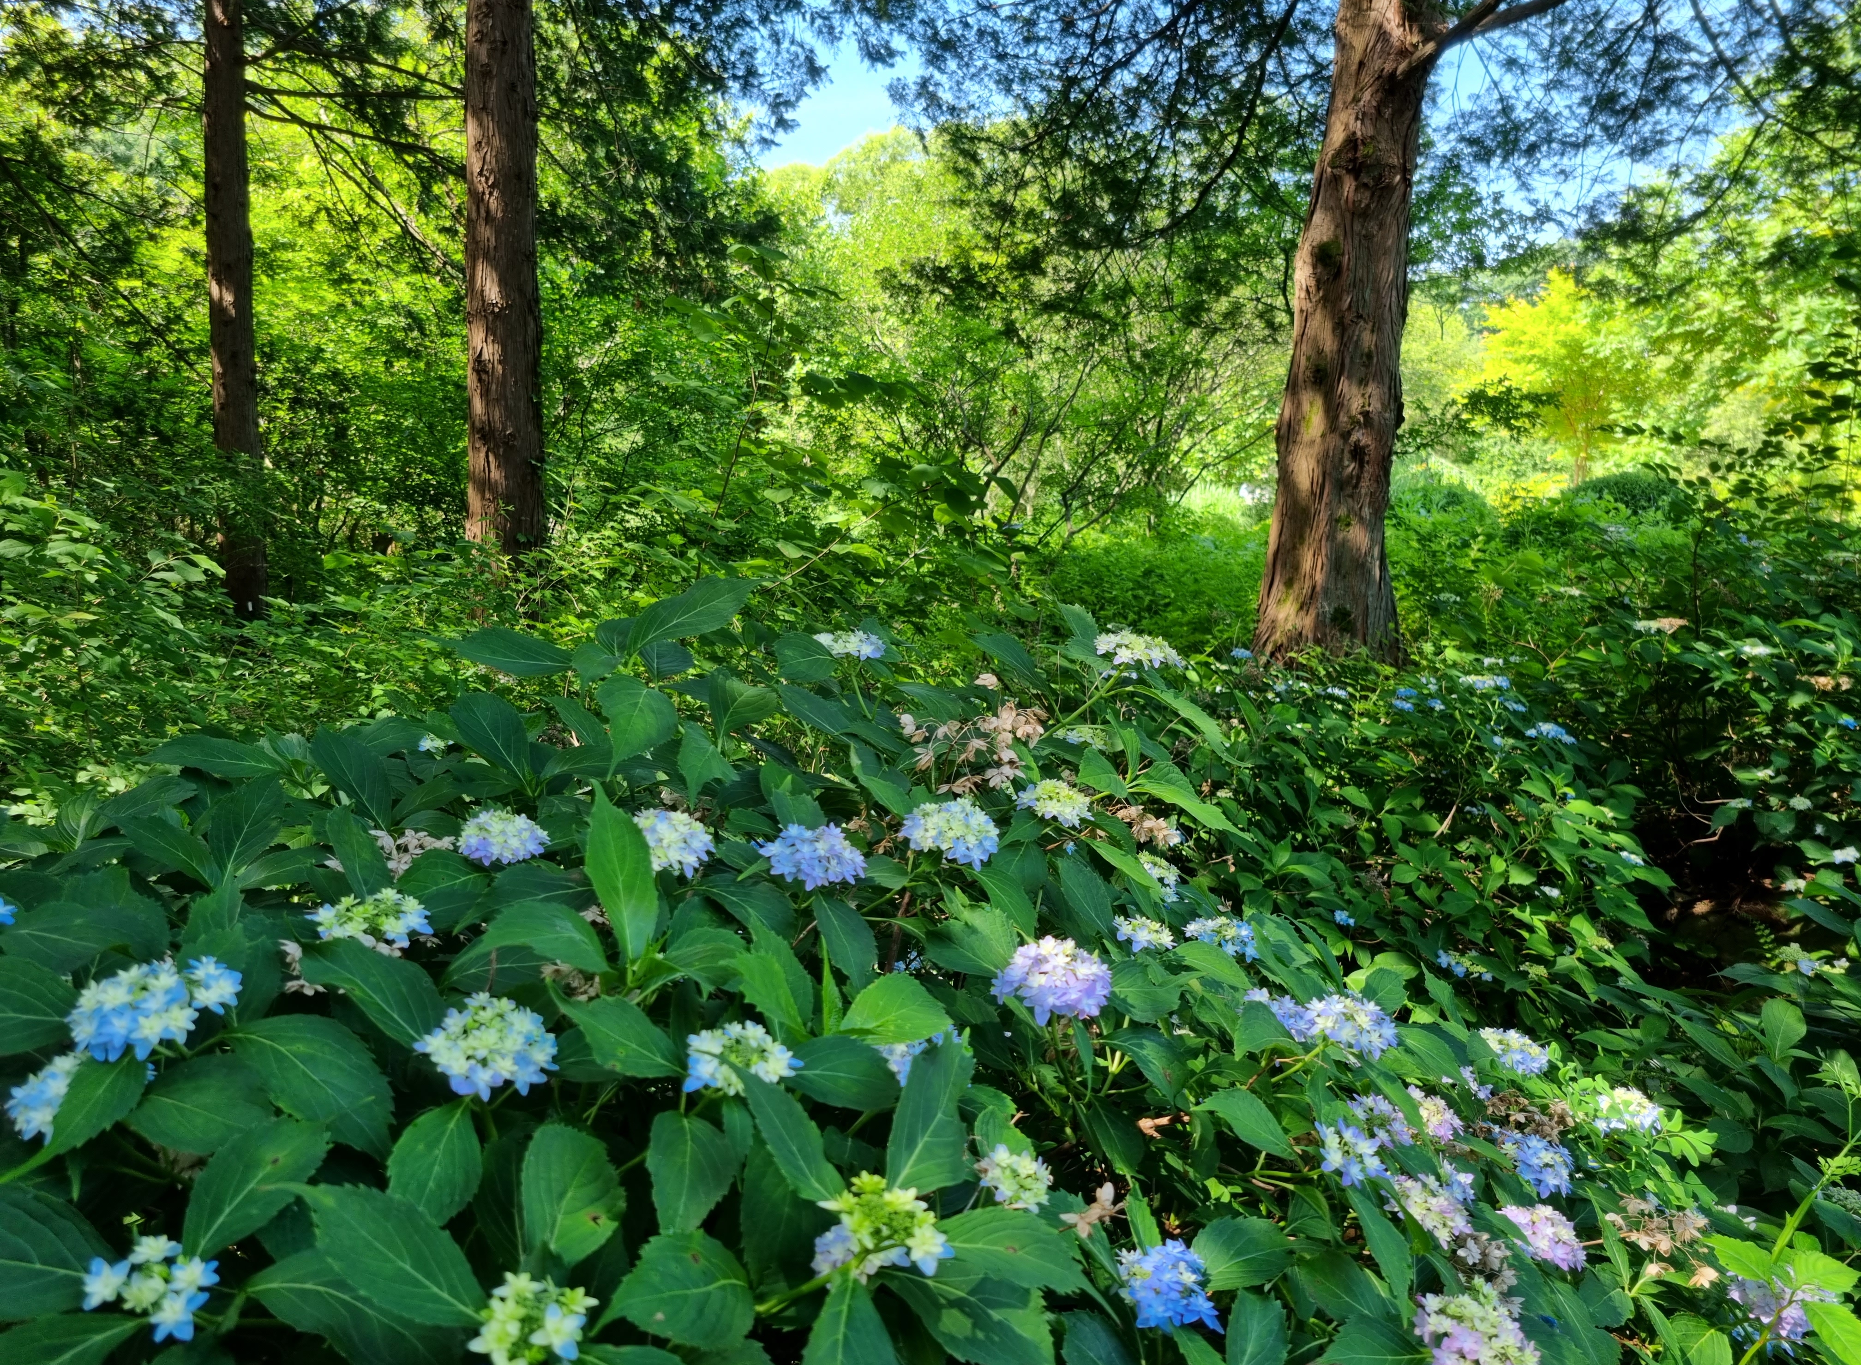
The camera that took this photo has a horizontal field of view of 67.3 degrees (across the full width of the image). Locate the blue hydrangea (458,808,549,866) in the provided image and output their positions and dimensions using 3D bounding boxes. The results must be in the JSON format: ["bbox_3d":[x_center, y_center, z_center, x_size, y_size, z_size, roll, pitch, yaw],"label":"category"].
[{"bbox_3d":[-0.483,0.175,1.580,0.102,0.062,0.102,0,13,0],"label":"blue hydrangea"}]

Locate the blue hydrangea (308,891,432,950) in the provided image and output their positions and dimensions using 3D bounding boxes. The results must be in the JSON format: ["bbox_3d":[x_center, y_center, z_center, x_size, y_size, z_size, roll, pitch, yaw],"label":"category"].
[{"bbox_3d":[-0.545,0.231,1.360,0.118,0.050,0.110,0,10,0],"label":"blue hydrangea"}]

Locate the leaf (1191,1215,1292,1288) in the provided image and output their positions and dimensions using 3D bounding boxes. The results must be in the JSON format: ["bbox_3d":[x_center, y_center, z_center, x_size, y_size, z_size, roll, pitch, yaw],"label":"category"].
[{"bbox_3d":[0.290,0.526,1.285,0.096,0.030,0.075,-4,39,-18],"label":"leaf"}]

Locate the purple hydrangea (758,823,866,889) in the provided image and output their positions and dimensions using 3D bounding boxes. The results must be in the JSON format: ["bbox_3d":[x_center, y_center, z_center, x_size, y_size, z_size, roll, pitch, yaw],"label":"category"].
[{"bbox_3d":[-0.148,0.216,1.750,0.135,0.080,0.125,1,20,-5],"label":"purple hydrangea"}]

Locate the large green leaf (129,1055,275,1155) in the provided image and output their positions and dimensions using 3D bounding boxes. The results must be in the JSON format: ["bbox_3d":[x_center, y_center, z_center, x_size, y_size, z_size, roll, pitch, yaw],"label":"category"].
[{"bbox_3d":[-0.581,0.340,1.120,0.130,0.030,0.080,20,44,9],"label":"large green leaf"}]

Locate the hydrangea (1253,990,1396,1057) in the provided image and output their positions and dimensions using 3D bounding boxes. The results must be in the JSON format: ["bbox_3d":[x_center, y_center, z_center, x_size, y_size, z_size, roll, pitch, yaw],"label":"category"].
[{"bbox_3d":[0.445,0.385,1.580,0.160,0.065,0.110,9,13,0],"label":"hydrangea"}]

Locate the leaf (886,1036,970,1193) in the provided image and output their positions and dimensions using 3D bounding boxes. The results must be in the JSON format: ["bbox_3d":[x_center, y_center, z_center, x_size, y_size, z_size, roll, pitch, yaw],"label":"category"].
[{"bbox_3d":[-0.002,0.328,1.060,0.063,0.105,0.060,0,7,0],"label":"leaf"}]

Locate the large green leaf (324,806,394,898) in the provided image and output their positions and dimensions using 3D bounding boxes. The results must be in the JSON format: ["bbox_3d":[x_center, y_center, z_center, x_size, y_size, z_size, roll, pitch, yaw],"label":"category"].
[{"bbox_3d":[-0.612,0.183,1.500,0.070,0.125,0.030,-11,-27,-13],"label":"large green leaf"}]

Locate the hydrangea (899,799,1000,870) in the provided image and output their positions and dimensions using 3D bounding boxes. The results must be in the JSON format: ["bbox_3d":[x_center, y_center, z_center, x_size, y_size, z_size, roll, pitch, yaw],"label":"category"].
[{"bbox_3d":[0.022,0.176,1.620,0.115,0.075,0.110,0,7,1],"label":"hydrangea"}]

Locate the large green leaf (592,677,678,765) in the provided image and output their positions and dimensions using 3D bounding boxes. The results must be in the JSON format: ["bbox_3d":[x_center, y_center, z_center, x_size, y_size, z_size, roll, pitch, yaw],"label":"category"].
[{"bbox_3d":[-0.359,0.048,1.680,0.095,0.122,0.035,19,-36,-11],"label":"large green leaf"}]

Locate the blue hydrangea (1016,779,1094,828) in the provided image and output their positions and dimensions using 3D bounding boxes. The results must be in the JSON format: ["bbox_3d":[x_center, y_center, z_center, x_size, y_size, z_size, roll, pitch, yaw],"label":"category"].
[{"bbox_3d":[0.187,0.182,2.100,0.117,0.072,0.112,3,20,5],"label":"blue hydrangea"}]

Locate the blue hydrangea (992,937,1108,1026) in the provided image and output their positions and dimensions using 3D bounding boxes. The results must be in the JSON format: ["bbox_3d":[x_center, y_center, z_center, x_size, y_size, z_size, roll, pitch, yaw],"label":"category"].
[{"bbox_3d":[0.122,0.301,1.400,0.115,0.075,0.115,0,18,0],"label":"blue hydrangea"}]

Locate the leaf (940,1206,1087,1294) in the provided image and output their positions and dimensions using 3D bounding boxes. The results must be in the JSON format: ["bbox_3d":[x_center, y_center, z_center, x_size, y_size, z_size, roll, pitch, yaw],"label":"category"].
[{"bbox_3d":[0.066,0.425,1.050,0.120,0.030,0.075,18,35,12],"label":"leaf"}]

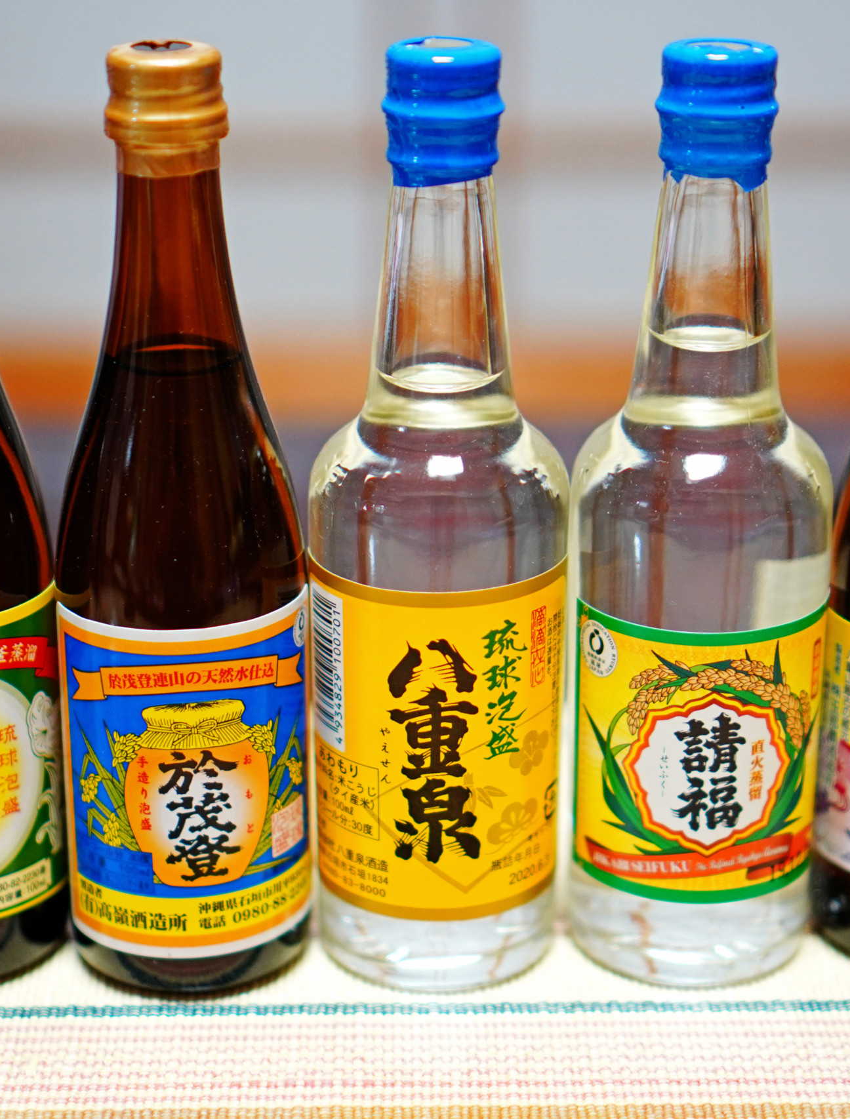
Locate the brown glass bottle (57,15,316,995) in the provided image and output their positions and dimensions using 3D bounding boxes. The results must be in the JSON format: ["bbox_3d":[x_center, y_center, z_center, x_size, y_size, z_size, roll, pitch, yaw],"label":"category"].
[{"bbox_3d":[-0.043,-0.007,0.426,0.045,0.165,0.045,-2,20,-6],"label":"brown glass bottle"}]

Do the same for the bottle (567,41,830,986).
[{"bbox_3d":[0.049,-0.008,0.429,0.046,0.165,0.046,2,20,6],"label":"bottle"}]

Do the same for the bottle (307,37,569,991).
[{"bbox_3d":[0.003,-0.007,0.428,0.046,0.165,0.046,0,20,0],"label":"bottle"}]

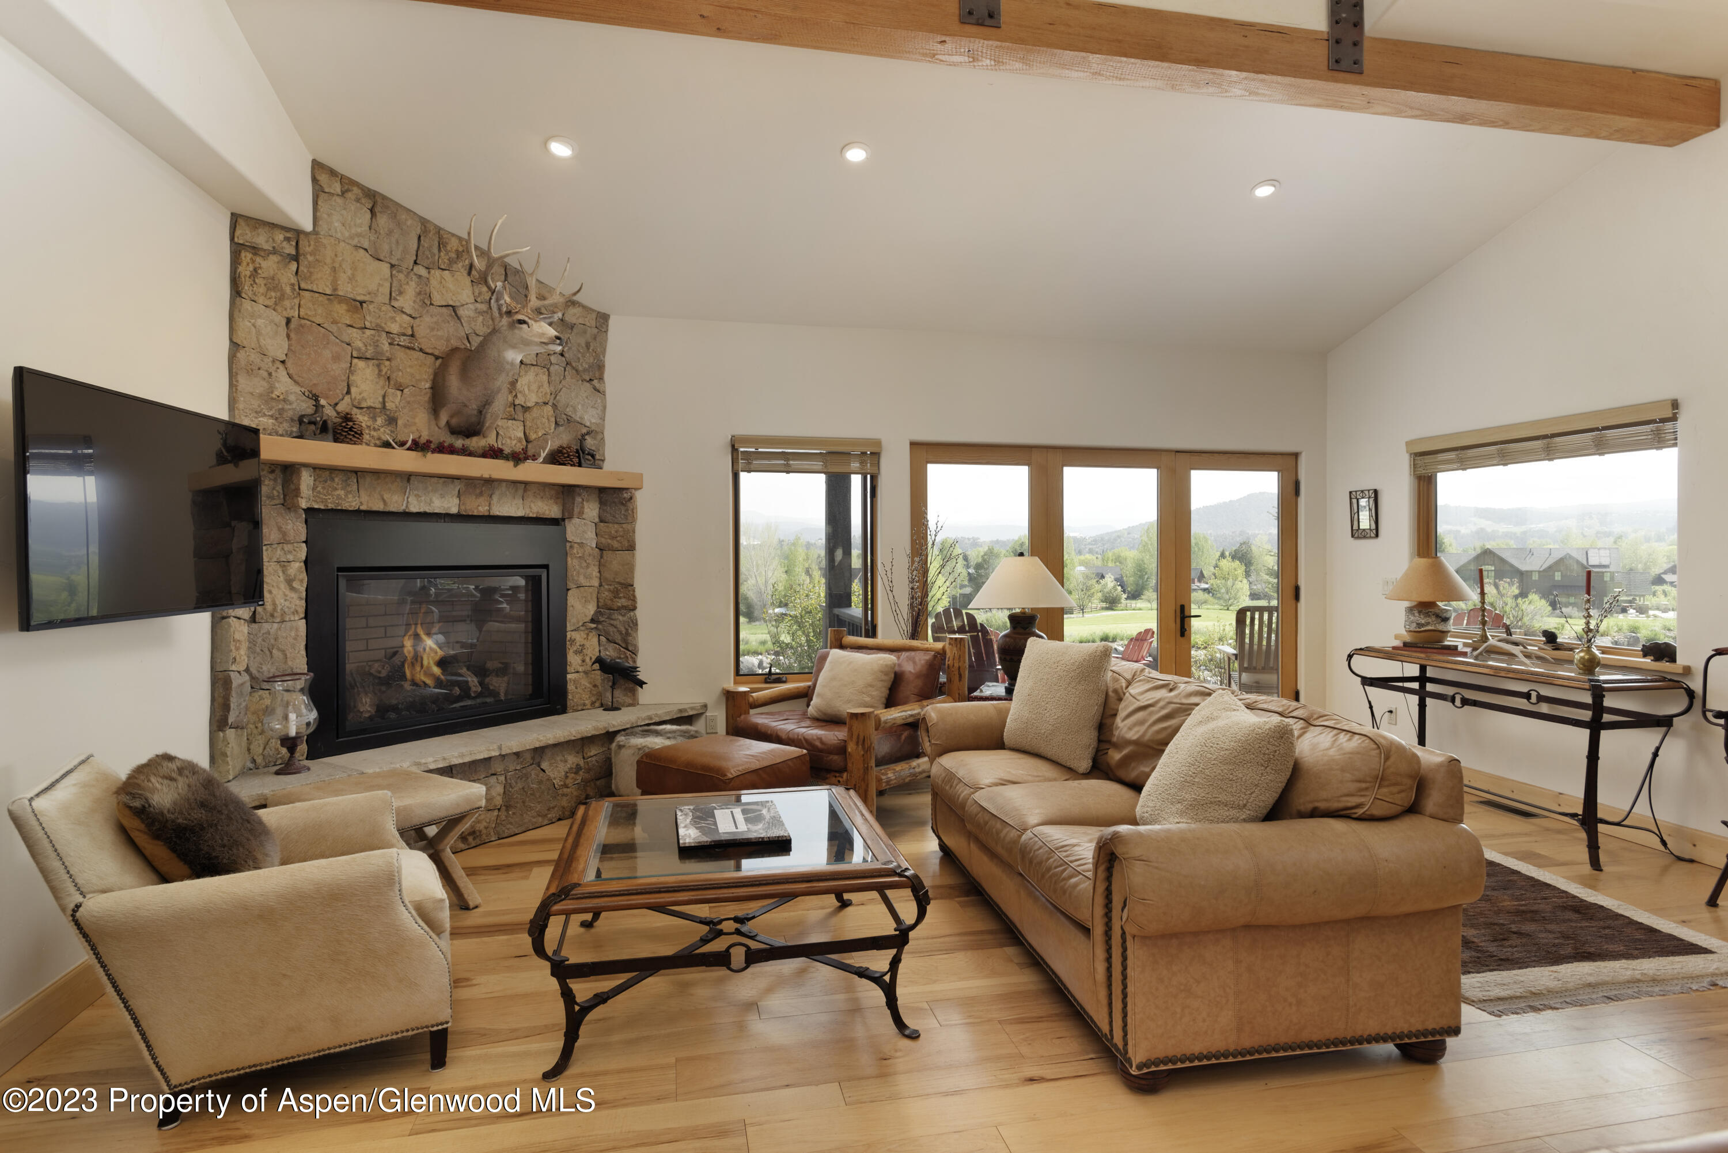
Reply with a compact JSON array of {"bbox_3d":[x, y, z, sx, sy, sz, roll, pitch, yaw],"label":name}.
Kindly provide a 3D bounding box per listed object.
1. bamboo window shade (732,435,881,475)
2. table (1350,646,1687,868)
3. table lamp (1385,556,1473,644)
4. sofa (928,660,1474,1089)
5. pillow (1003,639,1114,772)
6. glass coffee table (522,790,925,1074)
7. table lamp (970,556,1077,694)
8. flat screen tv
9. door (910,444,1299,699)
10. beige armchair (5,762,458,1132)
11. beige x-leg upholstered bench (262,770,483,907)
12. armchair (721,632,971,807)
[{"bbox_3d":[-0.332,-0.719,5.448,0.893,0.213,0.080,-1,1,-13],"label":"bamboo window shade"},{"bbox_3d":[3.268,0.851,4.718,0.510,0.810,1.530,-1,1,-13],"label":"table"},{"bbox_3d":[3.181,0.132,5.138,0.420,0.485,0.420,-1,1,-13],"label":"table lamp"},{"bbox_3d":[0.964,0.847,3.382,1.030,0.900,2.210,0,1,-11],"label":"sofa"},{"bbox_3d":[0.822,0.531,3.892,0.170,0.490,0.500,21,-13,-24],"label":"pillow"},{"bbox_3d":[-0.446,1.084,2.999,1.080,0.456,1.080,-1,1,-11],"label":"glass coffee table"},{"bbox_3d":[0.834,0.252,4.799,0.565,0.735,0.565,-1,1,-13],"label":"table lamp"},{"bbox_3d":[-2.136,-0.199,2.768,0.050,0.645,1.120,0,1,-8],"label":"flat screen tv"},{"bbox_3d":[1.642,0.198,6.020,2.771,2.068,0.120,-1,1,-13],"label":"door"},{"bbox_3d":[-1.680,0.908,2.542,0.930,0.840,0.740,-1,2,-27],"label":"beige armchair"},{"bbox_3d":[-1.893,1.070,3.578,0.580,0.470,0.560,1,2,36],"label":"beige x-leg upholstered bench"},{"bbox_3d":[-0.122,0.797,4.883,1.050,0.940,0.860,1,2,40],"label":"armchair"}]

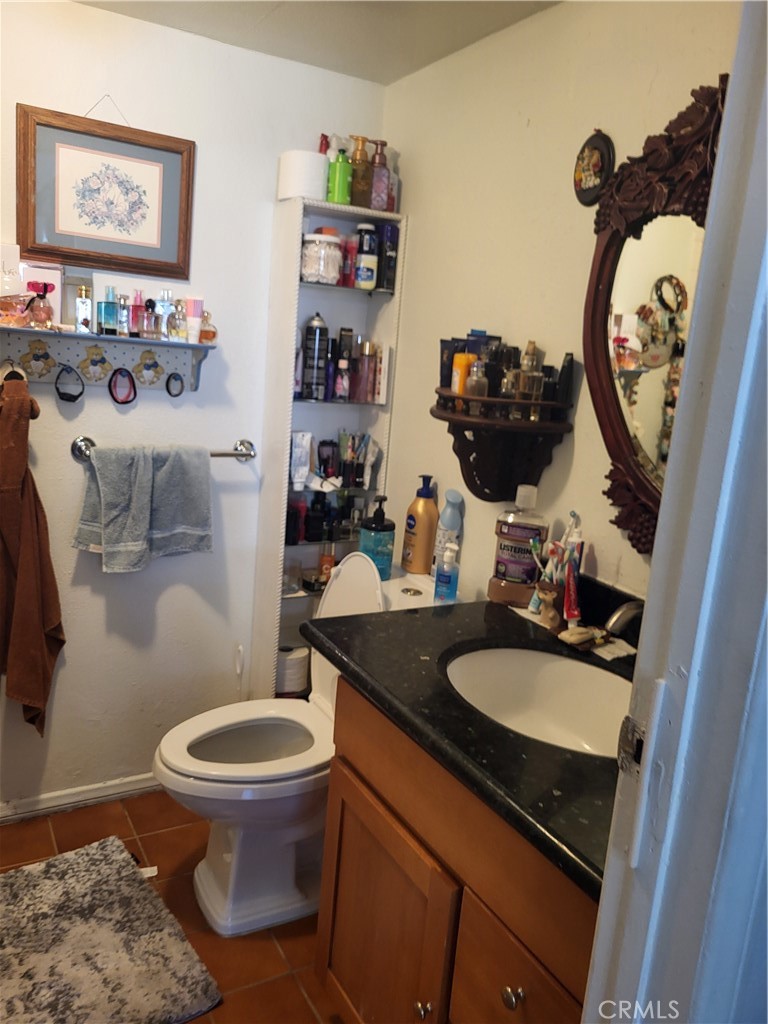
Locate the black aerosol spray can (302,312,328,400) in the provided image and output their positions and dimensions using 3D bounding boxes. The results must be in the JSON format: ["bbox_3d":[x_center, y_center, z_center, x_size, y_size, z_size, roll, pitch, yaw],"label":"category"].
[{"bbox_3d":[-0.185,-0.423,2.101,0.061,0.232,0.061,5,12,-1],"label":"black aerosol spray can"}]

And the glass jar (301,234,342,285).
[{"bbox_3d":[-0.168,-0.669,2.062,0.107,0.127,0.107,5,12,-1],"label":"glass jar"}]

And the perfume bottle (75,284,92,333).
[{"bbox_3d":[-0.730,-0.491,1.871,0.036,0.116,0.030,-2,13,-28],"label":"perfume bottle"}]

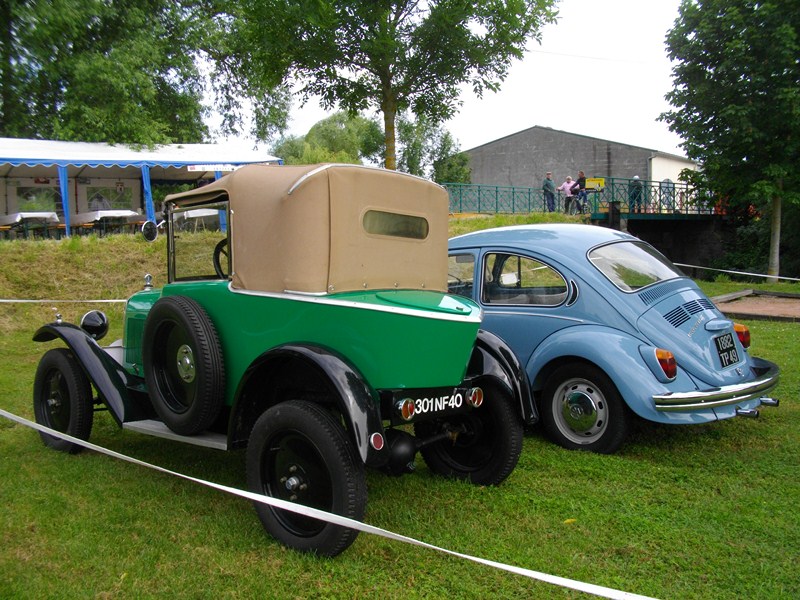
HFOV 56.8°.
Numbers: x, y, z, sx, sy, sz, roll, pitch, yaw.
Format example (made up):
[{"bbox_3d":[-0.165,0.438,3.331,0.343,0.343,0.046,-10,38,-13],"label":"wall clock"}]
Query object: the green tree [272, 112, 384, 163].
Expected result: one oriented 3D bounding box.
[{"bbox_3d":[-5.843,-10.706,58.000,8.800,8.300,8.500,0,5,0],"label":"green tree"}]

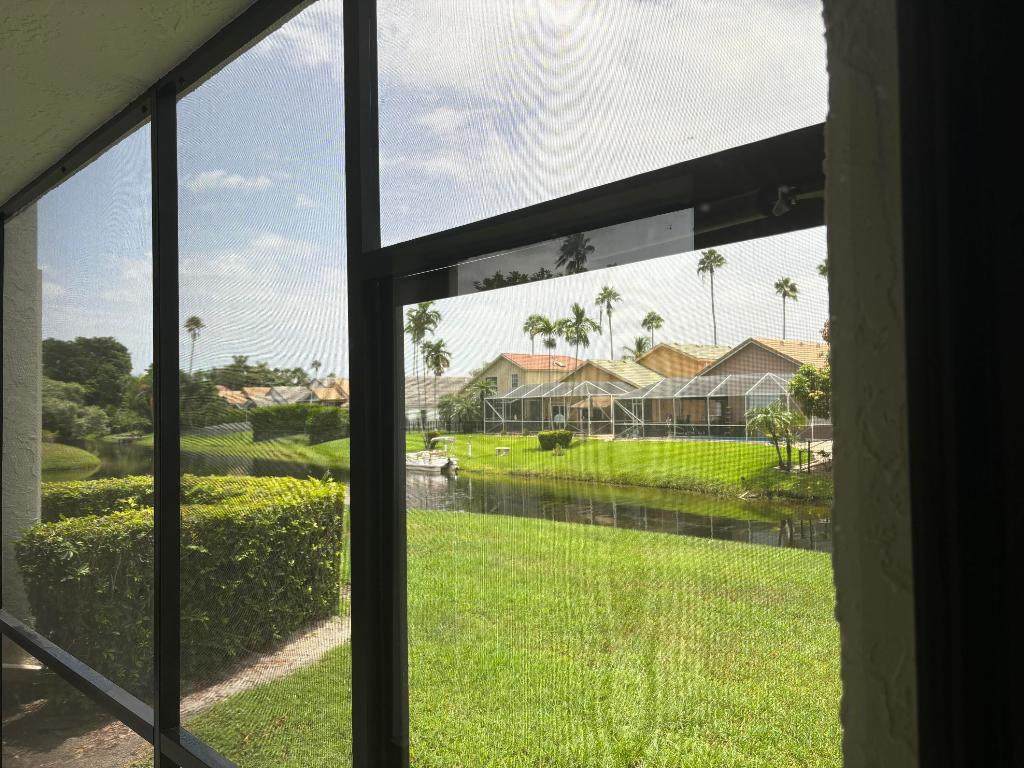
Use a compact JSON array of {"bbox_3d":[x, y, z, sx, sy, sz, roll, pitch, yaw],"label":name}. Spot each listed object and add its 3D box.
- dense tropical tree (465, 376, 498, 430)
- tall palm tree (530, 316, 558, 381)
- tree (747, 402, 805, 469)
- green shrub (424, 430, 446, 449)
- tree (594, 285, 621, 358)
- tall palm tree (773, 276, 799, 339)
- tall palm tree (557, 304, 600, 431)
[{"bbox_3d":[-2.379,1.580,60.000,2.700,4.330,2.700,-1,-2,0],"label":"dense tropical tree"},{"bbox_3d":[2.086,-0.363,46.500,1.900,7.680,1.900,-1,-2,0],"label":"tall palm tree"},{"bbox_3d":[10.764,2.096,31.300,2.450,2.850,2.400,-1,-2,0],"label":"tree"},{"bbox_3d":[-5.073,3.680,51.000,1.450,1.190,1.400,-1,-2,0],"label":"green shrub"},{"bbox_3d":[12.232,-3.885,98.000,3.300,17.080,3.300,-1,-2,0],"label":"tree"},{"bbox_3d":[34.263,-4.581,96.000,3.000,17.680,3.000,-1,-2,0],"label":"tall palm tree"},{"bbox_3d":[3.960,-0.605,46.500,2.700,8.400,2.700,-1,-2,0],"label":"tall palm tree"}]

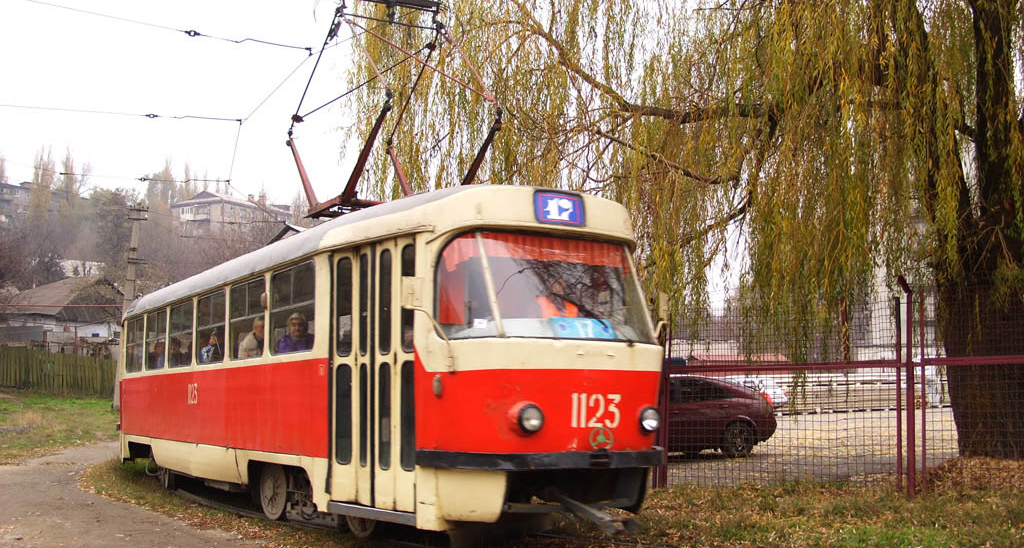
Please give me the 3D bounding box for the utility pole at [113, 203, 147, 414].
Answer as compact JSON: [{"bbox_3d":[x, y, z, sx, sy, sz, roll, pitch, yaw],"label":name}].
[{"bbox_3d":[-15.680,1.350,46.000,0.800,8.400,0.450,3,-8,-16],"label":"utility pole"}]

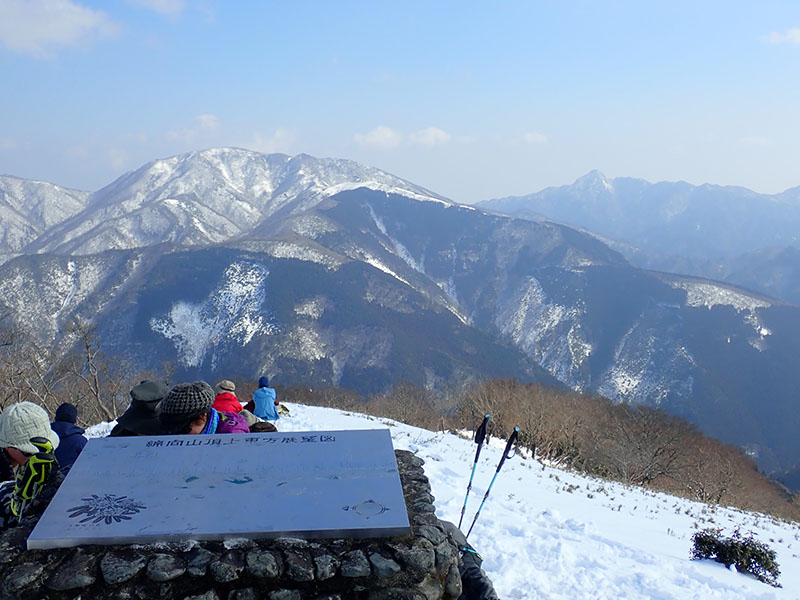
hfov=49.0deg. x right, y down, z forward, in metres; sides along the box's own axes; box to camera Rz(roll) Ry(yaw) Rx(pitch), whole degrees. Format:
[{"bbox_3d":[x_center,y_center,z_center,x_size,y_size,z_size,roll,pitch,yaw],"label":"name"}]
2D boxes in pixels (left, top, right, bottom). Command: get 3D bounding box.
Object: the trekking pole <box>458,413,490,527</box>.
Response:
[{"bbox_3d":[0.369,1.141,4.924,0.070,1.050,0.070,13,8,-2],"label":"trekking pole"}]

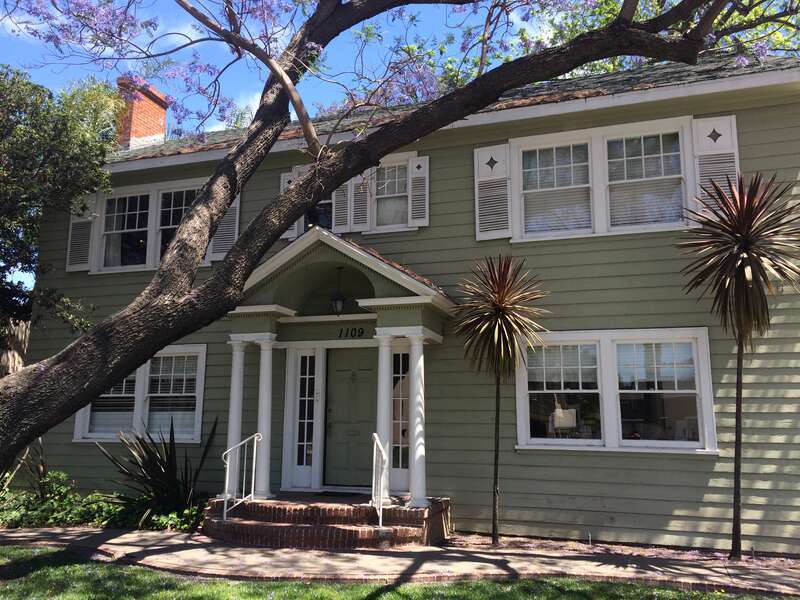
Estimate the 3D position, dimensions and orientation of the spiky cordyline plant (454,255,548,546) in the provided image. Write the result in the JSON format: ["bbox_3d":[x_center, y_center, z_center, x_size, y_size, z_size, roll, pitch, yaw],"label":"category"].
[{"bbox_3d":[1.304,1.222,8.581,1.226,3.678,1.098,-3,-10,19],"label":"spiky cordyline plant"}]

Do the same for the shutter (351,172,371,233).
[{"bbox_3d":[-0.605,-1.573,10.307,0.327,1.080,0.037,-3,-10,19],"label":"shutter"}]

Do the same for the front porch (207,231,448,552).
[{"bbox_3d":[-0.941,1.107,9.173,3.148,4.044,1.537,-3,-10,19],"label":"front porch"}]

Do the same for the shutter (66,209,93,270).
[{"bbox_3d":[-5.926,-1.242,12.472,0.523,1.446,0.050,-3,-10,19],"label":"shutter"}]

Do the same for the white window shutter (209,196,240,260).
[{"bbox_3d":[-2.891,-1.336,11.091,0.508,1.373,0.037,-3,-10,19],"label":"white window shutter"}]

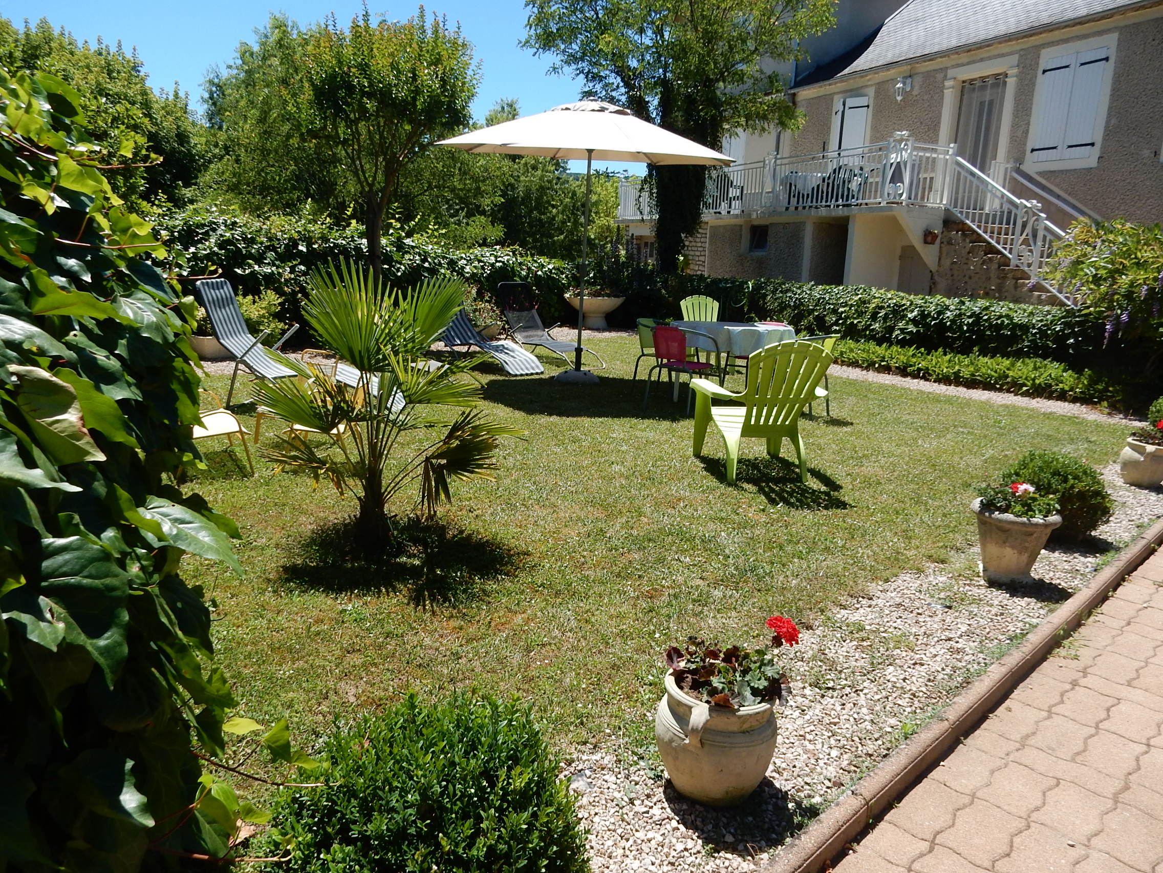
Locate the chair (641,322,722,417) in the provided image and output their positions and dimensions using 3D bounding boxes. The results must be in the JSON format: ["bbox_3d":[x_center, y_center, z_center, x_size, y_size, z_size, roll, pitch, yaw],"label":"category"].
[{"bbox_3d":[0.911,-0.626,7.656,0.560,0.760,0.580,11,15,36],"label":"chair"}]

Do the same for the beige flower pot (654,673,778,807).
[{"bbox_3d":[0.346,0.745,2.086,0.305,0.280,0.305,2,12,0],"label":"beige flower pot"}]

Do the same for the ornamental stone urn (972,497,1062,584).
[{"bbox_3d":[1.930,0.473,3.758,0.370,0.340,0.370,9,14,28],"label":"ornamental stone urn"}]

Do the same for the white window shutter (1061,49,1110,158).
[{"bbox_3d":[7.324,-4.833,12.241,0.050,1.500,0.450,-4,14,-24],"label":"white window shutter"}]

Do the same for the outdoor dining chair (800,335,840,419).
[{"bbox_3d":[1.970,-0.562,7.570,0.580,0.750,0.560,13,16,41],"label":"outdoor dining chair"}]

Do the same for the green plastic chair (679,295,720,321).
[{"bbox_3d":[1.557,-1.257,10.469,0.720,0.880,0.820,0,12,-8],"label":"green plastic chair"}]

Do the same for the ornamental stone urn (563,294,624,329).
[{"bbox_3d":[0.214,-2.149,14.661,1.057,0.588,1.057,2,12,0],"label":"ornamental stone urn"}]

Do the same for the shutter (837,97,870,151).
[{"bbox_3d":[5.309,-5.939,16.364,0.050,1.220,0.480,-8,16,-39],"label":"shutter"}]

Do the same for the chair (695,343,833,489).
[{"bbox_3d":[1.122,-0.225,5.417,0.720,0.880,0.820,0,12,-8],"label":"chair"}]

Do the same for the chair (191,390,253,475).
[{"bbox_3d":[-2.366,-0.190,5.005,0.660,0.740,0.720,-5,14,-32],"label":"chair"}]

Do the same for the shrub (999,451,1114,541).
[{"bbox_3d":[2.385,0.291,4.230,0.499,0.437,0.499,9,13,29],"label":"shrub"}]

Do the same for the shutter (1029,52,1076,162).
[{"bbox_3d":[7.066,-4.877,12.544,0.050,1.478,0.467,-4,13,-25],"label":"shutter"}]

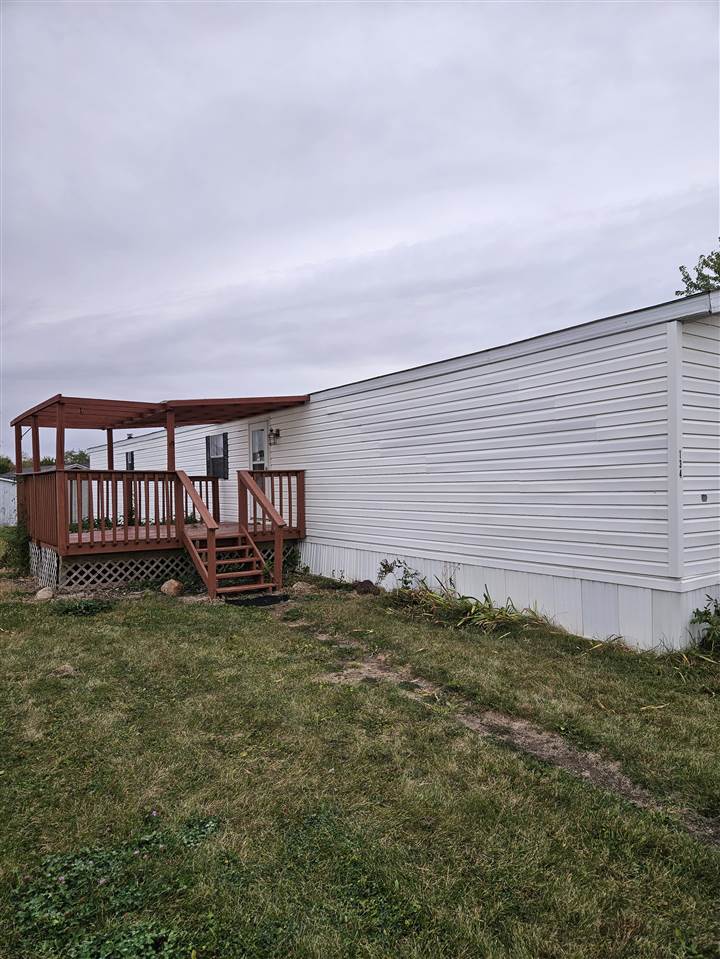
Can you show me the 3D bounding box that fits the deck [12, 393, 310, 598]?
[{"bbox_3d":[-3.432,0.135,11.074,4.012,3.063,5.564,-1,-1,-34],"label":"deck"}]

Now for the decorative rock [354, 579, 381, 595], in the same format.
[{"bbox_3d":[0.096,1.491,8.829,0.290,0.193,0.387,-1,-1,-34],"label":"decorative rock"}]

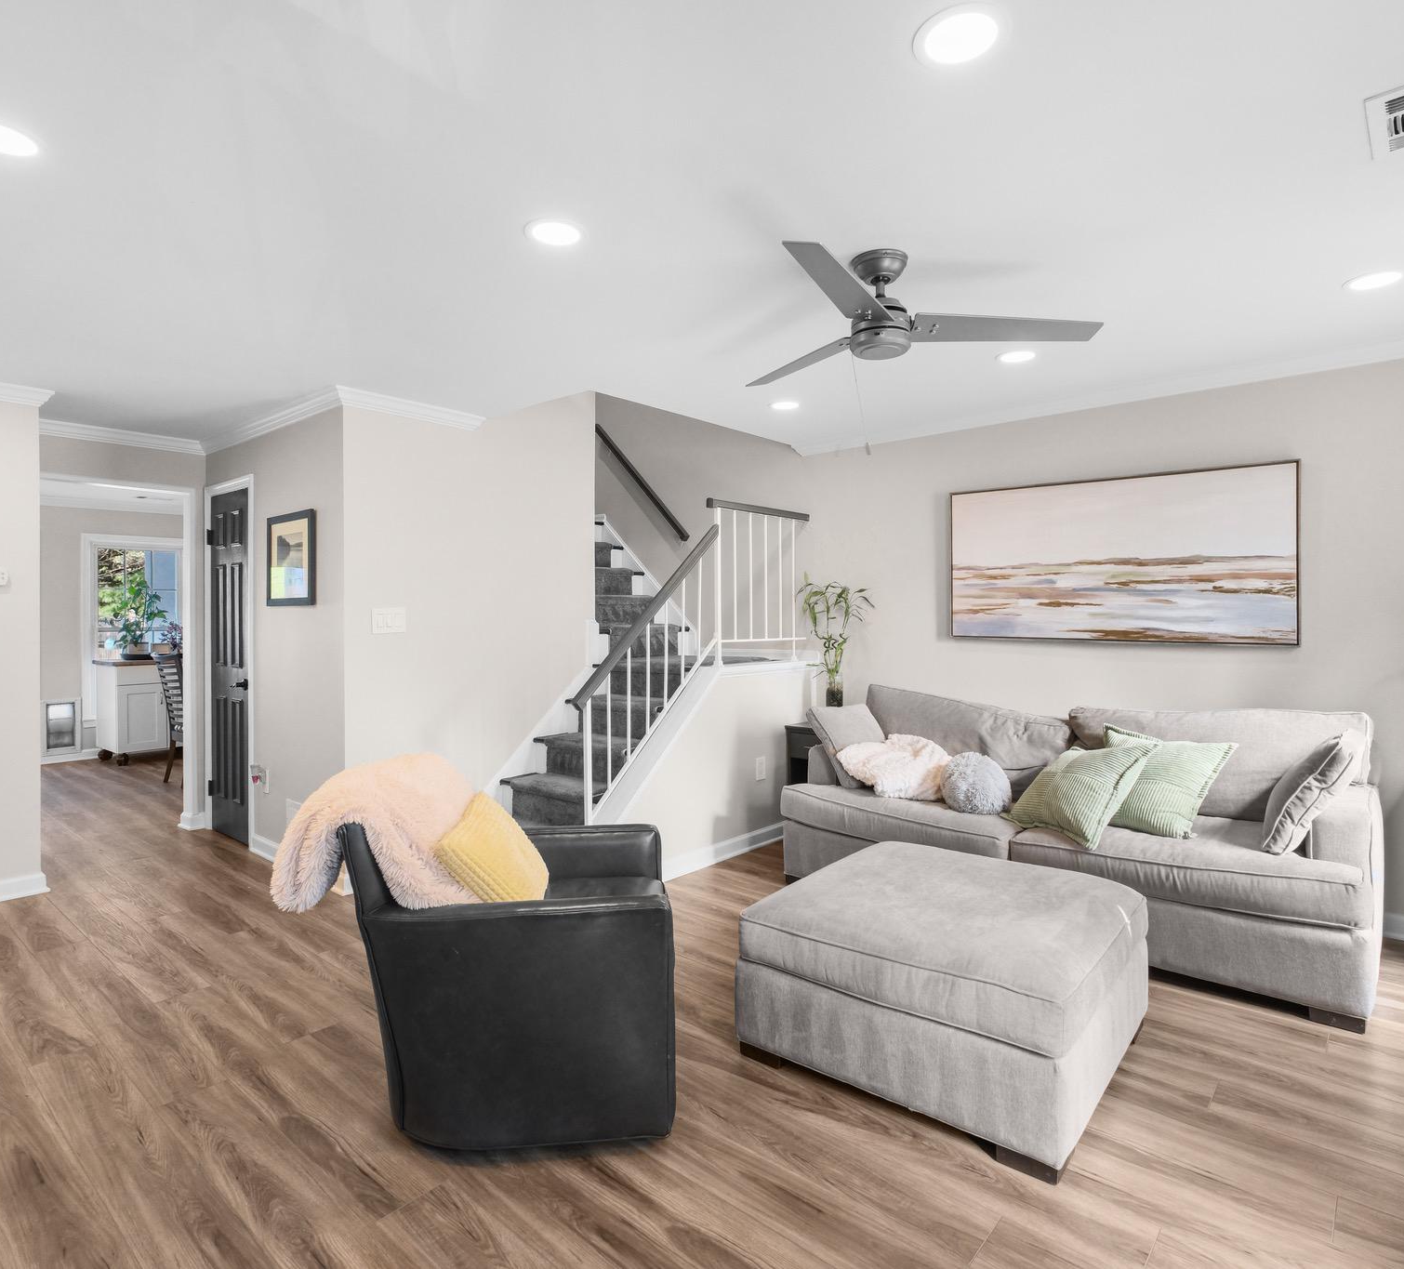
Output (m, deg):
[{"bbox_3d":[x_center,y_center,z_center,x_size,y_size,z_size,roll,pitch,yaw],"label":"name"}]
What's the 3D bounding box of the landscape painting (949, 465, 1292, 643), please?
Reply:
[{"bbox_3d":[1.918,-0.355,3.792,1.503,0.782,0.040,1,1,40],"label":"landscape painting"}]

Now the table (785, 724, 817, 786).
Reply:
[{"bbox_3d":[0.757,0.869,4.599,0.455,0.665,0.355,1,1,40],"label":"table"}]

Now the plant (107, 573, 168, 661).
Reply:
[{"bbox_3d":[-5.291,-0.167,7.443,0.430,0.837,0.430,1,1,40],"label":"plant"}]

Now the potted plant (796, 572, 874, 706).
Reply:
[{"bbox_3d":[0.774,0.097,4.558,0.350,0.880,0.340,1,1,40],"label":"potted plant"}]

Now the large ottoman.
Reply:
[{"bbox_3d":[0.739,1.015,2.400,0.910,0.450,0.900,1,1,40],"label":"large ottoman"}]

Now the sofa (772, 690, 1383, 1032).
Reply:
[{"bbox_3d":[1.525,0.750,3.489,2.230,0.935,0.935,1,1,40],"label":"sofa"}]

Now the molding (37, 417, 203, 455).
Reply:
[{"bbox_3d":[-3.294,-1.119,4.509,0.082,0.073,0.868,1,1,40],"label":"molding"}]

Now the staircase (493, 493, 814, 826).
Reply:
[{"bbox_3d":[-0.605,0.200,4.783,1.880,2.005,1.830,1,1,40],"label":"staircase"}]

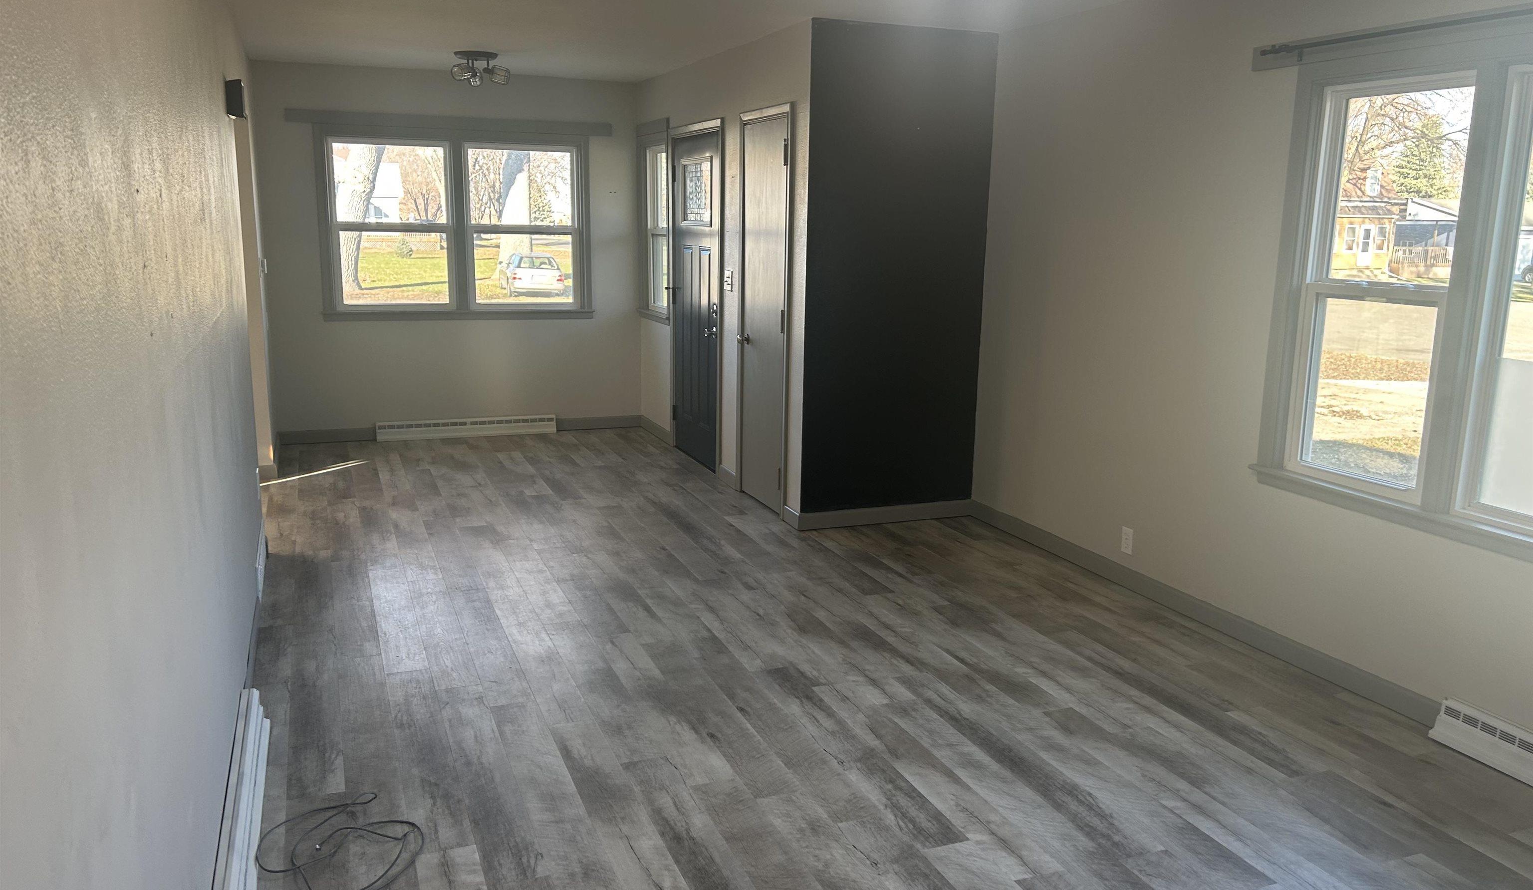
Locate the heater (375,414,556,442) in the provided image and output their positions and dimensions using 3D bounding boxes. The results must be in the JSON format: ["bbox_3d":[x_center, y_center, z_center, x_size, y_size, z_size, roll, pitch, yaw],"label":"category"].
[{"bbox_3d":[-2.071,-0.120,8.016,1.217,0.123,0.055,-4,12,-21],"label":"heater"}]

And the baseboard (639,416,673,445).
[{"bbox_3d":[-0.794,-0.108,8.151,0.017,0.086,0.749,-4,12,-21],"label":"baseboard"}]

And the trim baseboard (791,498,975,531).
[{"bbox_3d":[0.625,0.356,5.942,1.005,0.086,0.018,-4,12,-21],"label":"trim baseboard"}]

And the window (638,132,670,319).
[{"bbox_3d":[-0.740,-1.499,7.883,0.100,1.220,0.734,-4,12,-21],"label":"window"}]

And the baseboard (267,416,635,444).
[{"bbox_3d":[-2.076,-0.105,8.038,2.483,0.086,0.017,-4,12,-21],"label":"baseboard"}]

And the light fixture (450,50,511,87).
[{"bbox_3d":[-1.674,-2.193,6.742,0.340,0.180,0.330,-4,12,-21],"label":"light fixture"}]

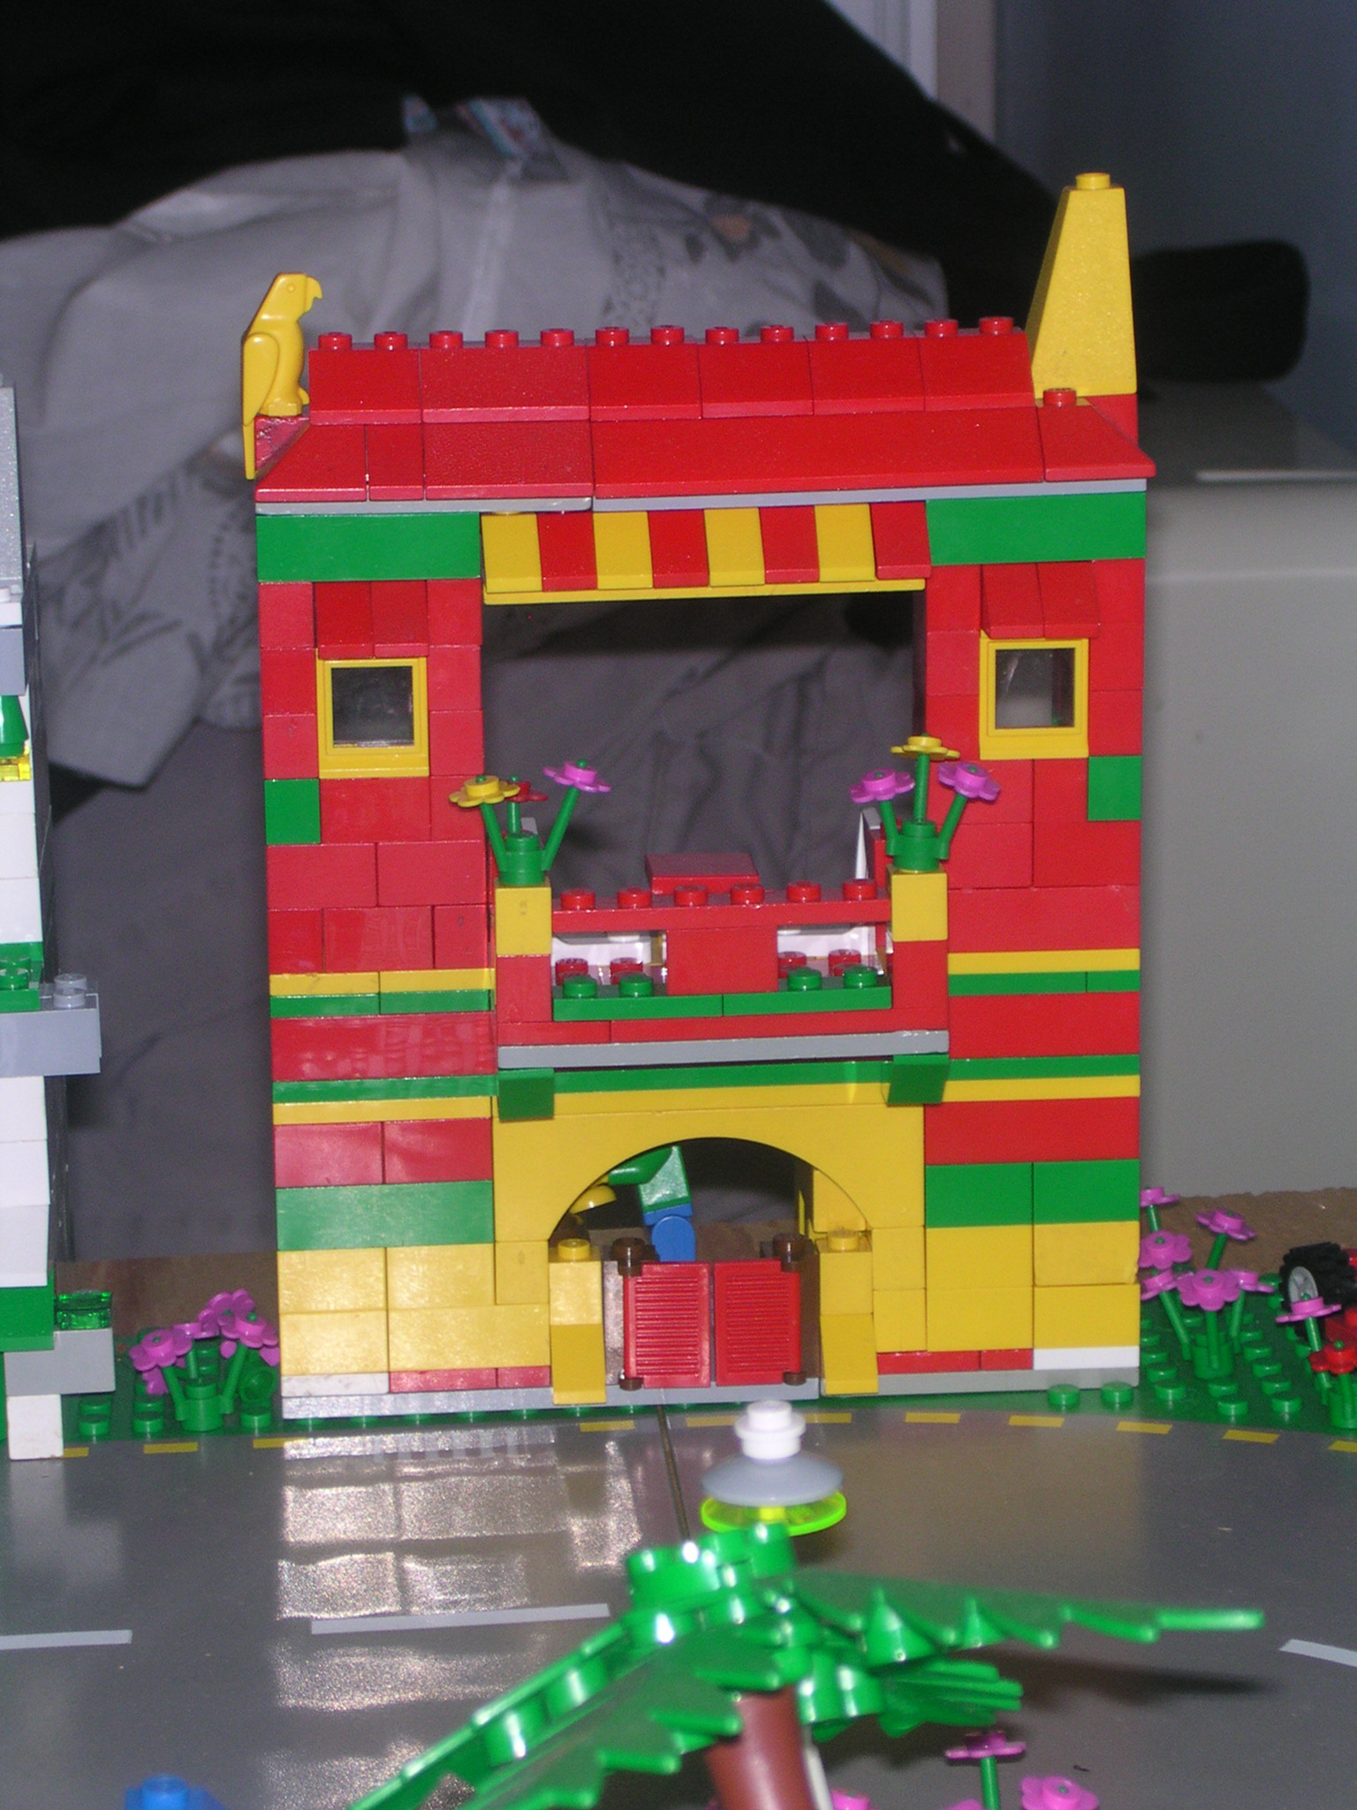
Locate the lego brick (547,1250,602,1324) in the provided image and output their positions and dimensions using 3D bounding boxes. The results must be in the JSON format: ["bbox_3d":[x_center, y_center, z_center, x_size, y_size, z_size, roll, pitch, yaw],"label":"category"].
[{"bbox_3d":[-0.015,0.057,0.860,0.008,0.010,0.008,-2,12,-5],"label":"lego brick"}]

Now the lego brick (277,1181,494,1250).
[{"bbox_3d":[-0.043,0.044,0.856,0.032,0.010,0.009,-2,13,-5],"label":"lego brick"}]

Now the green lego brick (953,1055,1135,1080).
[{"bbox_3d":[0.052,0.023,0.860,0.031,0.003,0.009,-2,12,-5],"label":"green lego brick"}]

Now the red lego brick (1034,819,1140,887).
[{"bbox_3d":[0.060,-0.008,0.853,0.016,0.010,0.008,-2,12,-5],"label":"red lego brick"}]

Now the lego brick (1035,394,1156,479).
[{"bbox_3d":[0.059,-0.068,0.836,0.016,0.011,0.016,-2,13,-5],"label":"lego brick"}]

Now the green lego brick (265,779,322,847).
[{"bbox_3d":[-0.056,-0.015,0.845,0.008,0.010,0.010,-2,12,-5],"label":"green lego brick"}]

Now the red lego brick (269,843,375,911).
[{"bbox_3d":[-0.052,-0.005,0.845,0.016,0.010,0.009,-2,12,-5],"label":"red lego brick"}]

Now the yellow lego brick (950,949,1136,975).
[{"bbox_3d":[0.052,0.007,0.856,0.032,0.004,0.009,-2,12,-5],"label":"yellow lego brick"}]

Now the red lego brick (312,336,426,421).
[{"bbox_3d":[-0.045,-0.076,0.833,0.016,0.011,0.016,-2,13,-5],"label":"red lego brick"}]

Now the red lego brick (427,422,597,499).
[{"bbox_3d":[-0.025,-0.065,0.831,0.024,0.011,0.016,-2,12,-4],"label":"red lego brick"}]

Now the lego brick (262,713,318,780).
[{"bbox_3d":[-0.056,-0.024,0.840,0.008,0.010,0.009,-2,12,-5],"label":"lego brick"}]

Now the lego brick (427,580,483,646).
[{"bbox_3d":[-0.033,-0.044,0.840,0.008,0.010,0.011,-2,12,-4],"label":"lego brick"}]

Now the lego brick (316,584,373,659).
[{"bbox_3d":[-0.048,-0.042,0.833,0.008,0.010,0.016,-2,12,-5],"label":"lego brick"}]

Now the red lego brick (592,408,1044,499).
[{"bbox_3d":[0.019,-0.066,0.833,0.064,0.010,0.016,-2,13,-5],"label":"red lego brick"}]

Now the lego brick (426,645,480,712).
[{"bbox_3d":[-0.032,-0.034,0.843,0.008,0.010,0.010,-2,12,-5],"label":"lego brick"}]

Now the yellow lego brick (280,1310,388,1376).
[{"bbox_3d":[-0.051,0.064,0.859,0.016,0.010,0.008,-2,12,-5],"label":"yellow lego brick"}]

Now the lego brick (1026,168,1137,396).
[{"bbox_3d":[0.058,-0.090,0.847,0.016,0.030,0.016,-2,13,-5],"label":"lego brick"}]

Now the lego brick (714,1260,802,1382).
[{"bbox_3d":[0.012,0.062,0.857,0.013,0.019,0.003,-2,12,-5],"label":"lego brick"}]

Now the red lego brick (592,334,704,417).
[{"bbox_3d":[-0.005,-0.077,0.836,0.016,0.011,0.016,-2,13,-5],"label":"red lego brick"}]

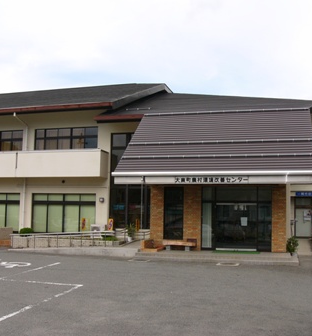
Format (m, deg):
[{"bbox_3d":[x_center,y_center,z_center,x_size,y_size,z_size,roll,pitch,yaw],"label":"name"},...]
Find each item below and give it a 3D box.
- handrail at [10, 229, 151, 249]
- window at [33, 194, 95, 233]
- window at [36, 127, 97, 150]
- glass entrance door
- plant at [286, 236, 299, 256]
[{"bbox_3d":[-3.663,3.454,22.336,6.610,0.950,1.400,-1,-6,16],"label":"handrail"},{"bbox_3d":[-5.804,2.836,29.392,4.422,2.476,0.150,-1,-5,16],"label":"window"},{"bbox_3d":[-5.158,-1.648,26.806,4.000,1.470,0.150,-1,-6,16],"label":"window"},{"bbox_3d":[3.421,2.503,19.982,1.740,2.090,0.120,-1,-6,16],"label":"glass entrance door"},{"bbox_3d":[5.898,3.373,20.119,0.482,0.809,0.482,-1,-5,16],"label":"plant"}]

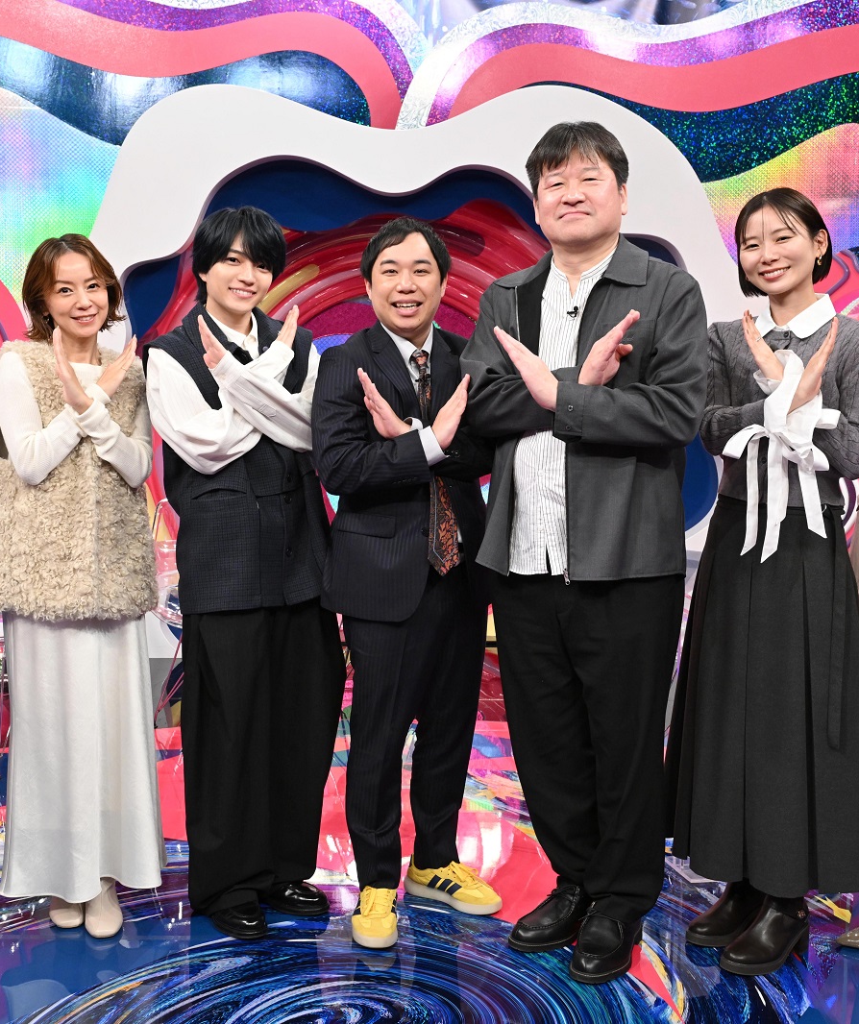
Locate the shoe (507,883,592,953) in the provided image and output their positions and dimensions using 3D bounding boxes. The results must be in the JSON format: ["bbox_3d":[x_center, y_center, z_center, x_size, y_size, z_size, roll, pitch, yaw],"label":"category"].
[{"bbox_3d":[0.285,0.918,2.983,0.108,0.115,0.290,4,7,30],"label":"shoe"}]

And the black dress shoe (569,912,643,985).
[{"bbox_3d":[0.401,0.943,2.885,0.113,0.115,0.300,3,7,29],"label":"black dress shoe"}]

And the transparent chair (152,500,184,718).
[{"bbox_3d":[-0.807,0.409,4.599,0.455,0.825,0.530,-1,6,-14],"label":"transparent chair"}]

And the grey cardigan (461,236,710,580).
[{"bbox_3d":[0.329,-0.224,2.791,0.540,0.745,0.400,4,7,30],"label":"grey cardigan"}]

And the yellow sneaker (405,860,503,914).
[{"bbox_3d":[0.060,0.912,3.196,0.275,0.110,0.104,4,7,34],"label":"yellow sneaker"}]

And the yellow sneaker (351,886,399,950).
[{"bbox_3d":[-0.127,0.914,3.017,0.102,0.115,0.285,0,6,-3],"label":"yellow sneaker"}]

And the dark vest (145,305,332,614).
[{"bbox_3d":[-0.448,-0.122,3.033,0.450,0.725,0.285,-3,7,-32],"label":"dark vest"}]

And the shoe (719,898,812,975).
[{"bbox_3d":[0.757,0.920,2.877,0.250,0.165,0.095,-4,7,-38],"label":"shoe"}]

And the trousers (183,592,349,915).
[{"bbox_3d":[-0.402,0.502,3.047,0.380,0.880,0.330,-2,6,-20],"label":"trousers"}]

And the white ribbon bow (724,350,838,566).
[{"bbox_3d":[0.730,-0.115,2.661,0.250,0.443,0.160,3,6,25],"label":"white ribbon bow"}]

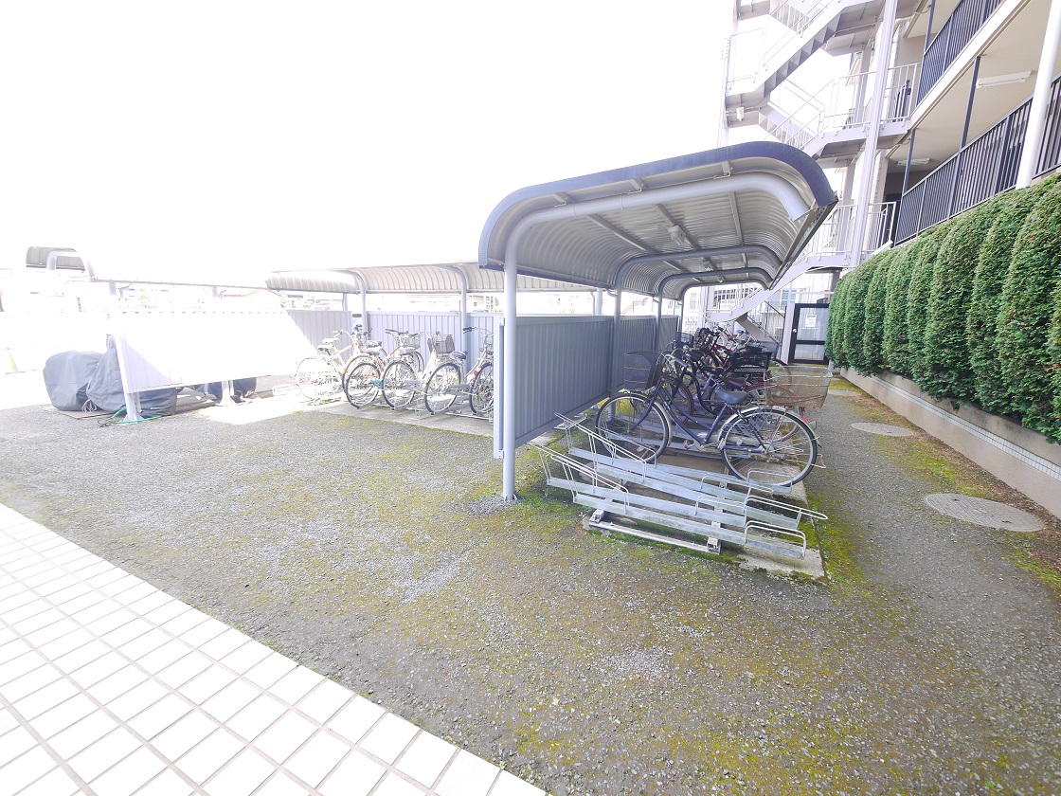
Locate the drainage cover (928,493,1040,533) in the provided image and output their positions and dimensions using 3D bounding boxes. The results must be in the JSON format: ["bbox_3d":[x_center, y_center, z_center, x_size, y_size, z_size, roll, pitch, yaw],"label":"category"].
[{"bbox_3d":[3.554,0.902,3.390,0.660,0.030,0.660,-1,11,0],"label":"drainage cover"}]

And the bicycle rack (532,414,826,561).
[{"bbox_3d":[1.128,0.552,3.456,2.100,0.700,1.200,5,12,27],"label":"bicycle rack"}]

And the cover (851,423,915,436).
[{"bbox_3d":[4.752,0.432,5.796,0.660,0.030,0.660,5,12,27],"label":"cover"}]

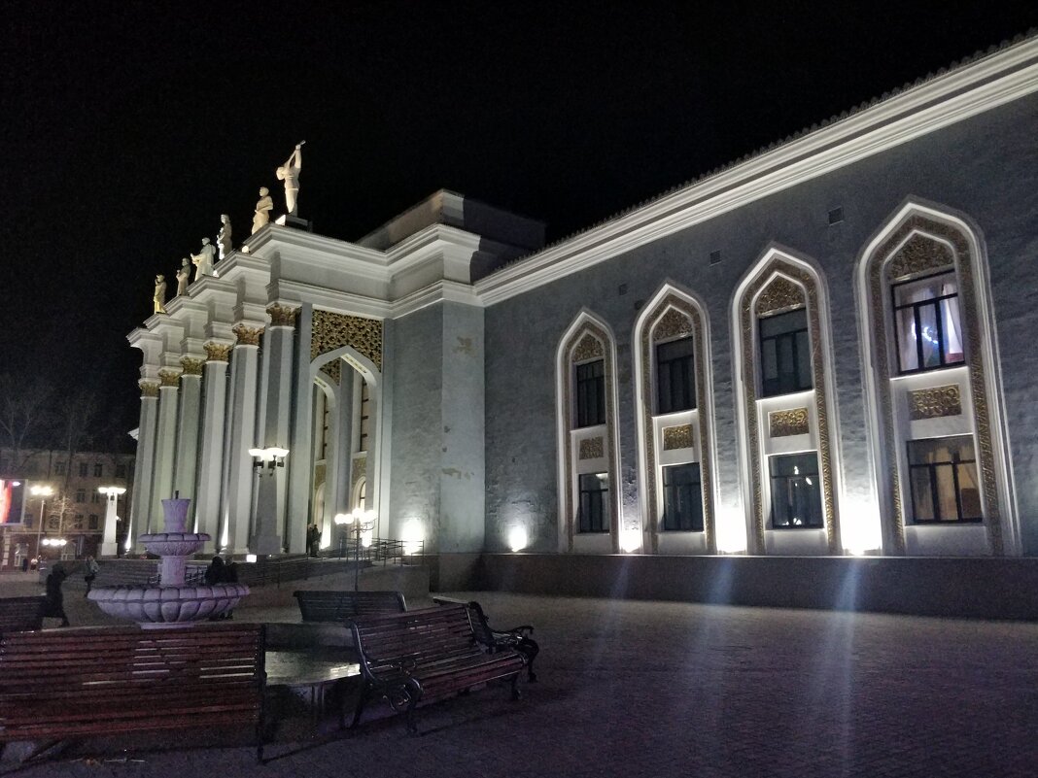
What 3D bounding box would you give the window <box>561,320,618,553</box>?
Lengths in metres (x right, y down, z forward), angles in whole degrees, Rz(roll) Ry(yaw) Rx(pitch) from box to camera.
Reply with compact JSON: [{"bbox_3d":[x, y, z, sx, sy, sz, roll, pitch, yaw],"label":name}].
[{"bbox_3d":[2.722,1.664,29.121,0.450,9.753,3.060,9,-15,-40],"label":"window"}]

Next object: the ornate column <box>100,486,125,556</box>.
[{"bbox_3d":[-28.261,9.202,50.051,1.700,4.854,1.700,9,-15,-41],"label":"ornate column"}]

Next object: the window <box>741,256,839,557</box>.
[{"bbox_3d":[8.388,0.245,22.724,0.450,9.811,3.060,9,-15,-40],"label":"window"}]

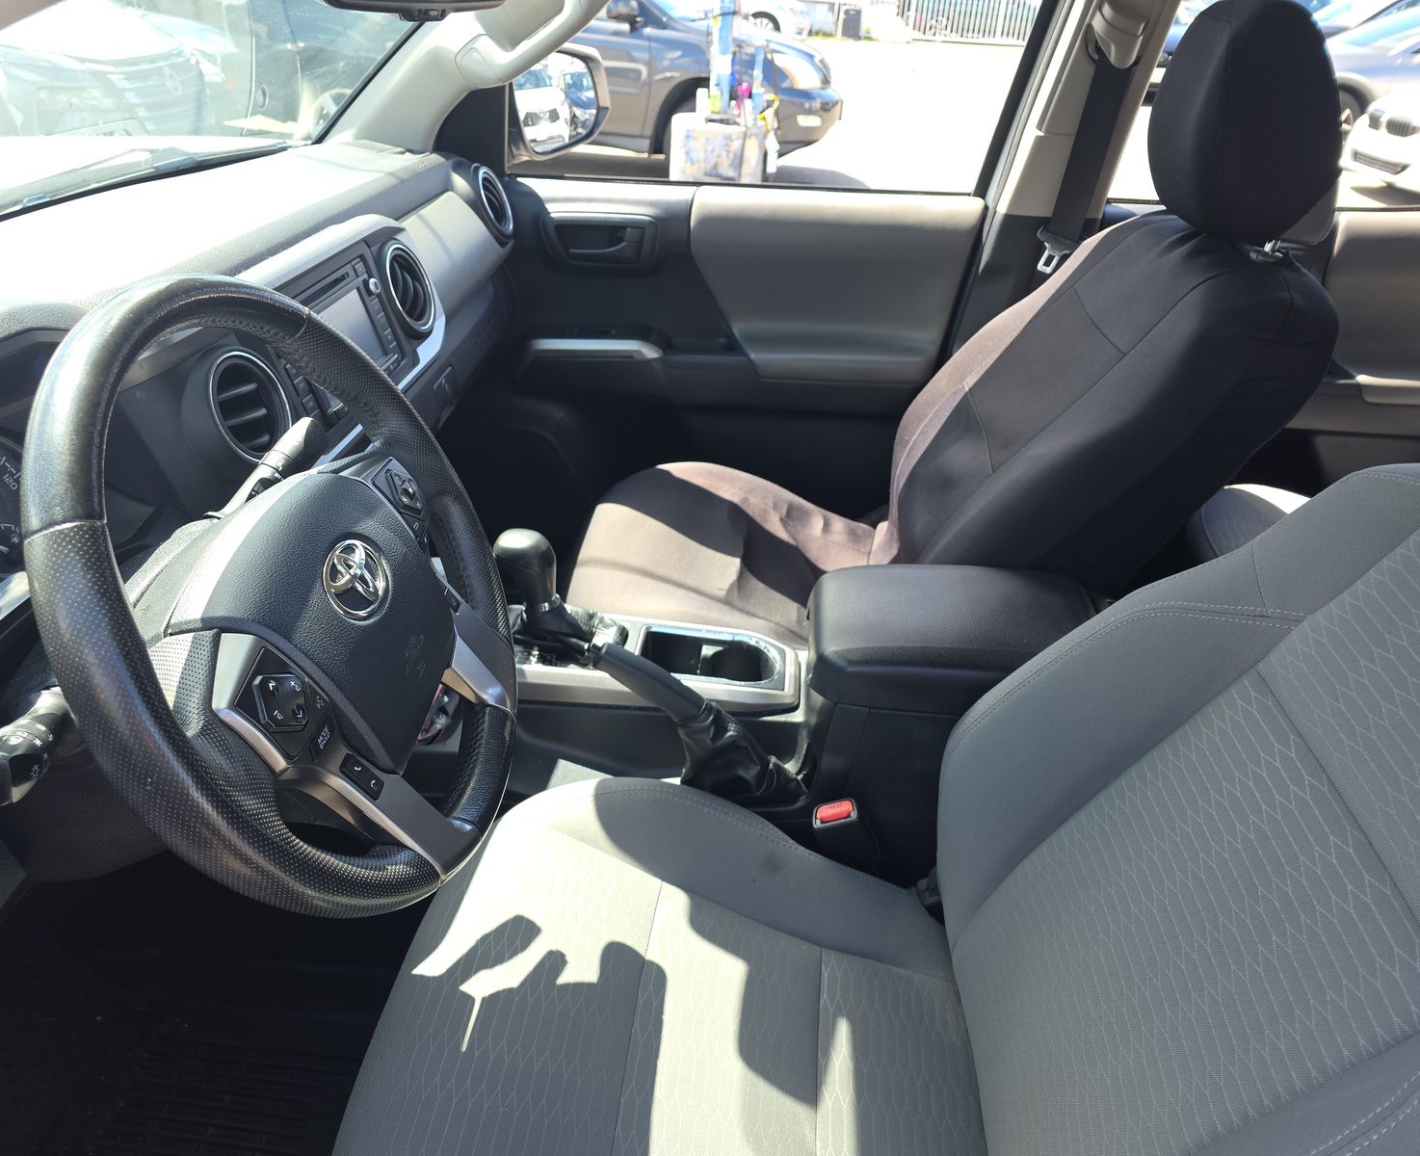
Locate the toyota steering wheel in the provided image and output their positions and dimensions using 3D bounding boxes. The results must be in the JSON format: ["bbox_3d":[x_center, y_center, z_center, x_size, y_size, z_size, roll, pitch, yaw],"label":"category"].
[{"bbox_3d":[-0.249,0.014,0.618,0.100,0.382,0.382,-18,26,16],"label":"toyota steering wheel"}]

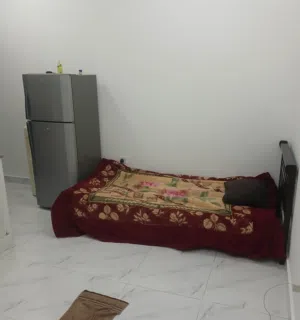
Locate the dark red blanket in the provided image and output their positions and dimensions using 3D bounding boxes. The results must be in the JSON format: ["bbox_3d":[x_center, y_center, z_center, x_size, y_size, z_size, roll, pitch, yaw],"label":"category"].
[{"bbox_3d":[0.250,0.430,3.378,2.147,0.511,1.186,4,16,19],"label":"dark red blanket"}]

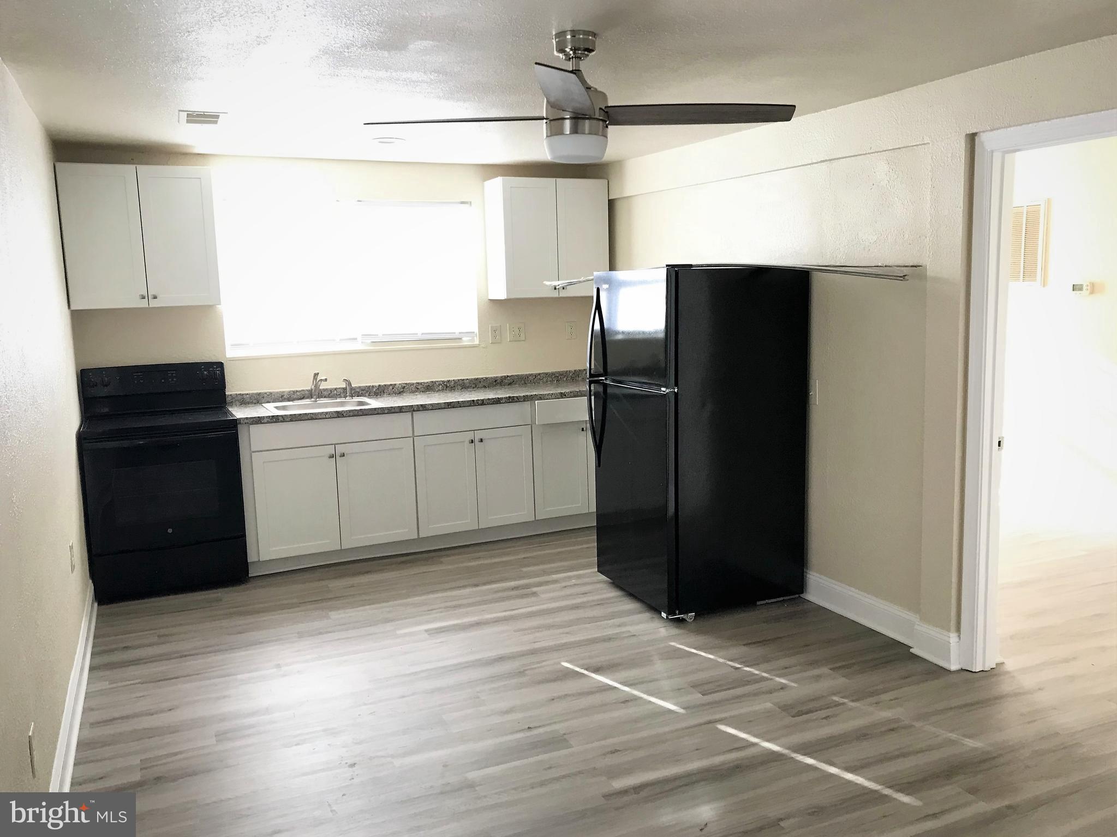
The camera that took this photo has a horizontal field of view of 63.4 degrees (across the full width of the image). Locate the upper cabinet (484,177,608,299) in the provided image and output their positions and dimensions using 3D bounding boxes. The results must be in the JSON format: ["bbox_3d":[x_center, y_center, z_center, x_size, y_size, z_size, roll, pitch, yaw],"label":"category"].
[{"bbox_3d":[-0.072,-1.205,6.078,0.759,0.758,0.319,-5,9,-25],"label":"upper cabinet"}]

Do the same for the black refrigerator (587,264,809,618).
[{"bbox_3d":[0.683,0.077,4.606,0.823,1.649,0.764,-5,9,-22],"label":"black refrigerator"}]

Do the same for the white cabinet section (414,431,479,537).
[{"bbox_3d":[-0.675,0.398,5.466,0.374,0.611,0.020,-5,9,-25],"label":"white cabinet section"}]

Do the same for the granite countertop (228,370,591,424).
[{"bbox_3d":[-0.769,-0.159,5.698,2.460,0.111,0.643,-5,9,-25],"label":"granite countertop"}]

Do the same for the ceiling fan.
[{"bbox_3d":[0.048,-0.996,2.815,1.340,0.380,1.340,-1,8,5],"label":"ceiling fan"}]

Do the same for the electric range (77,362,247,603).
[{"bbox_3d":[-2.199,0.321,5.030,0.758,1.188,0.680,-5,9,-25],"label":"electric range"}]

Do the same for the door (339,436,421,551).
[{"bbox_3d":[-1.058,0.433,5.285,0.455,0.611,0.020,-5,9,-25],"label":"door"}]

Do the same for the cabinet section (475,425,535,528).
[{"bbox_3d":[-0.333,0.366,5.627,0.374,0.611,0.020,-5,9,-25],"label":"cabinet section"}]

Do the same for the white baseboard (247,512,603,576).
[{"bbox_3d":[-0.660,0.745,5.604,2.415,0.110,0.020,-5,9,-25],"label":"white baseboard"}]

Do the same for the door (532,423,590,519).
[{"bbox_3d":[0.015,0.334,5.791,0.377,0.611,0.020,-5,9,-25],"label":"door"}]

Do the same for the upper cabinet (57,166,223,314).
[{"bbox_3d":[-2.320,-0.997,5.019,0.754,0.758,0.319,-5,9,-25],"label":"upper cabinet"}]

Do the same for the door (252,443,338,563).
[{"bbox_3d":[-1.470,0.471,5.091,0.448,0.611,0.020,-5,9,-25],"label":"door"}]

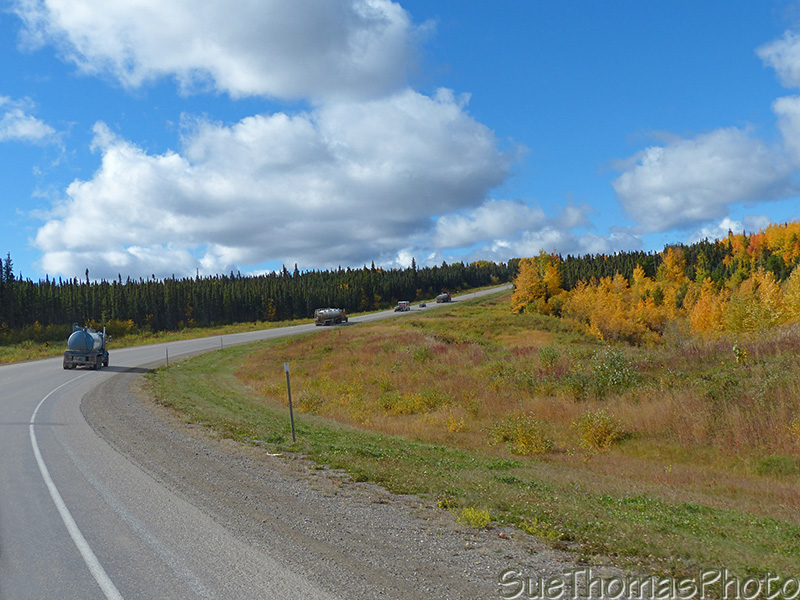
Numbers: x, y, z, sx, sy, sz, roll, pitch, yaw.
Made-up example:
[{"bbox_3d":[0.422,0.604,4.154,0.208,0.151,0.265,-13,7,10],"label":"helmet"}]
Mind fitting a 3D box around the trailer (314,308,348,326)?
[{"bbox_3d":[-14.482,3.436,190.000,2.550,3.600,14.500,-1,-2,13],"label":"trailer"}]

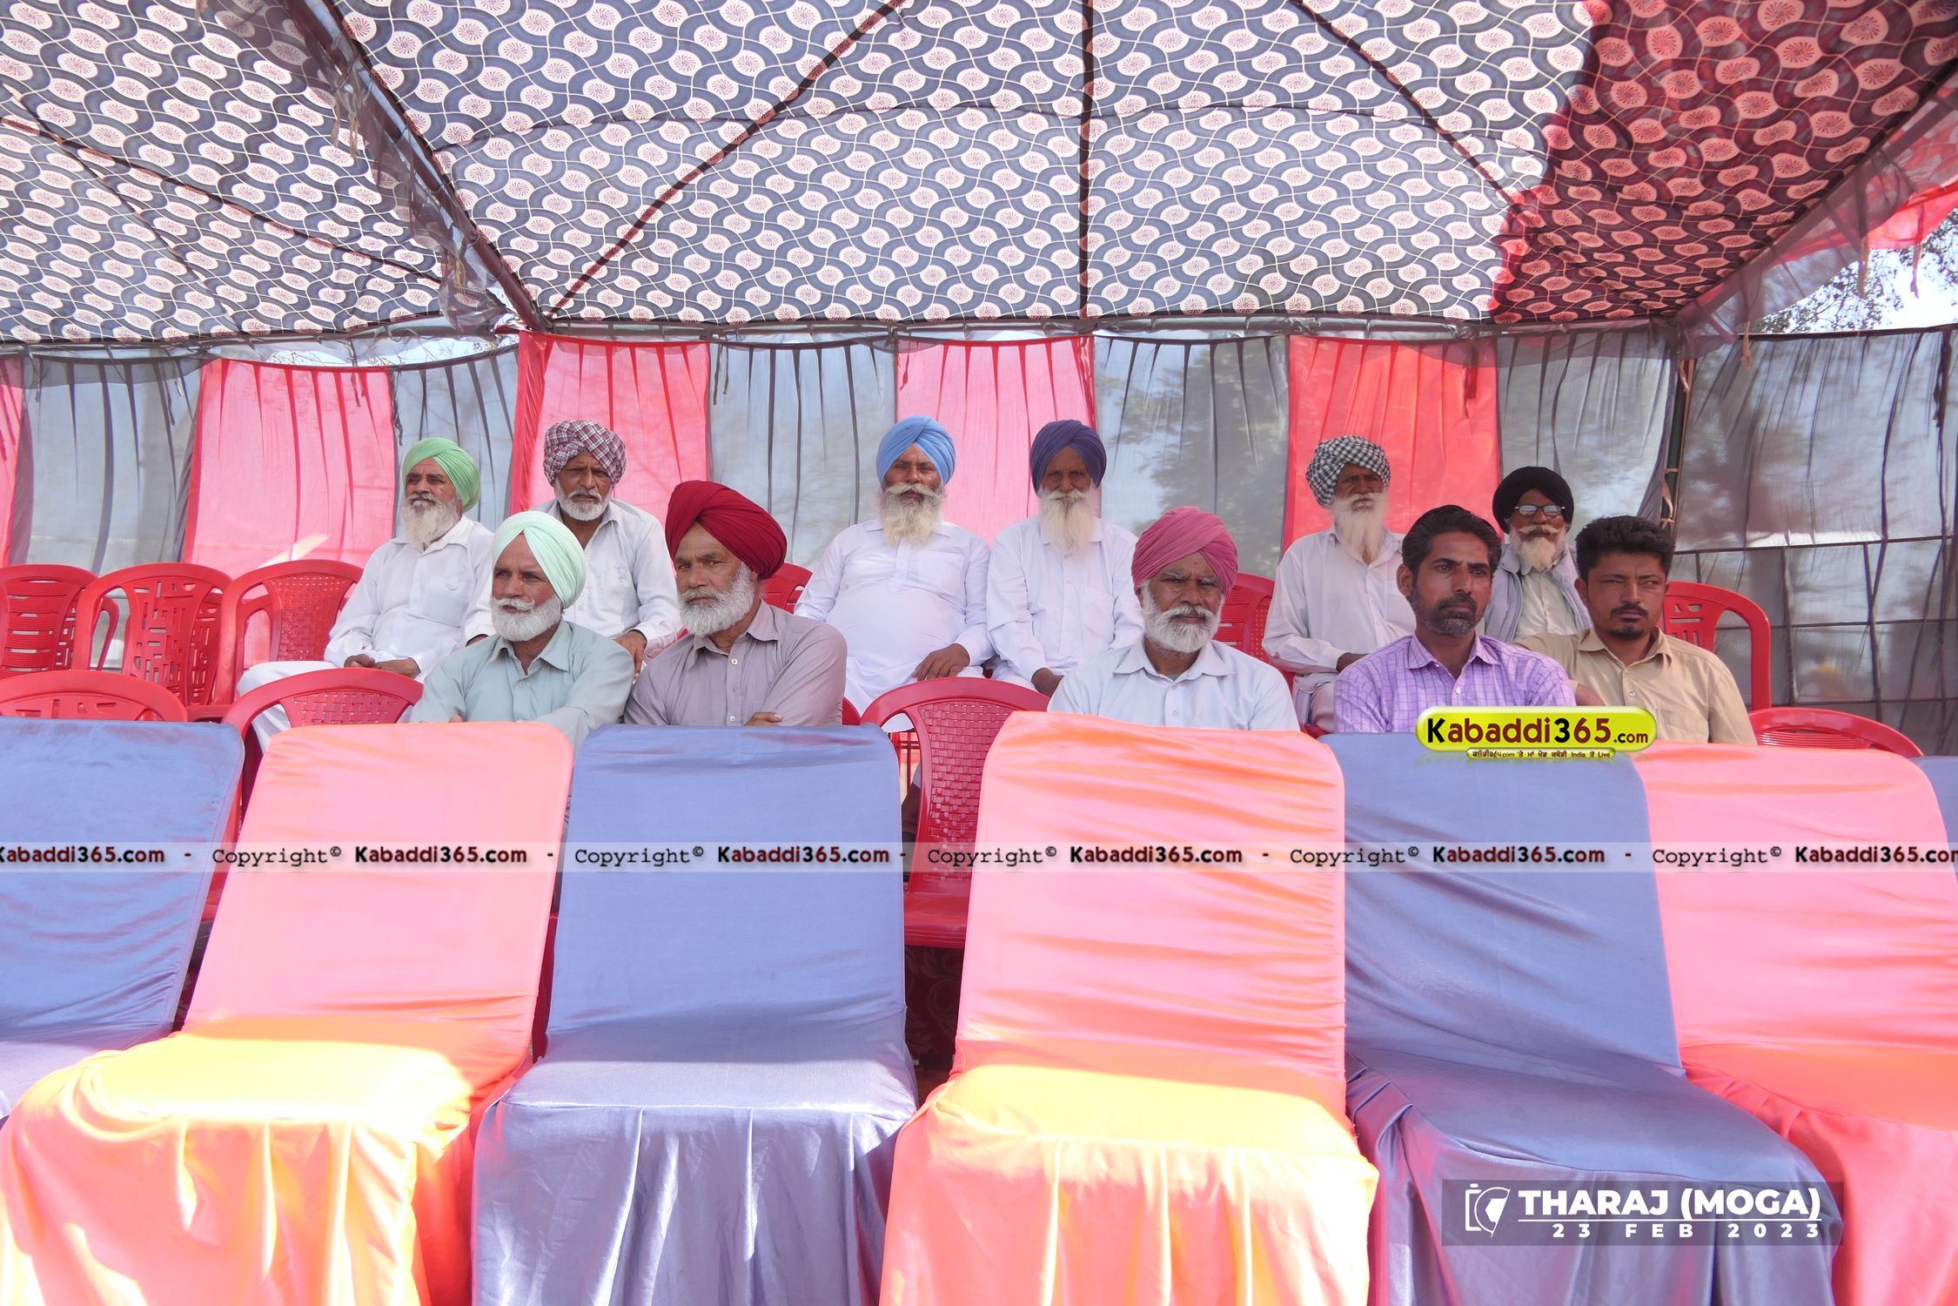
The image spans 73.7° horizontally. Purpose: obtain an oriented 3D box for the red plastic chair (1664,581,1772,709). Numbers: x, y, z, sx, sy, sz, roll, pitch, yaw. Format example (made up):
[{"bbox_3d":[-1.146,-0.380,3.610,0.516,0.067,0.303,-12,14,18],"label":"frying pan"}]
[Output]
[{"bbox_3d":[1.990,0.238,3.430,0.460,0.875,0.530,1,-1,3],"label":"red plastic chair"}]

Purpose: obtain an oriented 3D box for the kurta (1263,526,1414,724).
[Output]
[{"bbox_3d":[1.020,-0.043,3.430,0.530,0.630,0.520,1,-1,2],"label":"kurta"}]

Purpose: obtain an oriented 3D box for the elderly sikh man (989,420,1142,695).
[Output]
[{"bbox_3d":[0.245,-0.045,3.490,0.490,1.270,0.730,0,-3,1],"label":"elderly sikh man"}]

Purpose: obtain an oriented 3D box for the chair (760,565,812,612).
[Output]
[{"bbox_3d":[-0.670,0.155,3.660,0.470,0.860,0.530,0,-3,0],"label":"chair"}]

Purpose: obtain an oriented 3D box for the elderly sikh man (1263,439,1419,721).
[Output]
[{"bbox_3d":[1.030,-0.022,3.500,0.520,1.240,0.730,0,-3,0],"label":"elderly sikh man"}]

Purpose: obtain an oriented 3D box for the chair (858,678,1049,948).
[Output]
[{"bbox_3d":[-0.020,0.465,2.450,0.550,0.840,0.570,0,0,3],"label":"chair"}]

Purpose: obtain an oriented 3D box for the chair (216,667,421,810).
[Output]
[{"bbox_3d":[-1.320,0.444,2.490,0.470,0.860,0.530,1,-3,-3],"label":"chair"}]

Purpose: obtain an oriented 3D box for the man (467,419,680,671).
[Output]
[{"bbox_3d":[-1.050,-0.003,3.370,0.580,1.270,0.780,1,-1,-5],"label":"man"}]

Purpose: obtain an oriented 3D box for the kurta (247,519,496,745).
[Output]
[{"bbox_3d":[-1.590,0.030,3.520,0.560,0.860,0.660,0,-3,8],"label":"kurta"}]

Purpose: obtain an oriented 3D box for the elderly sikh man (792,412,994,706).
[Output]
[{"bbox_3d":[-0.185,-0.001,3.360,0.580,1.290,0.780,1,-1,2],"label":"elderly sikh man"}]

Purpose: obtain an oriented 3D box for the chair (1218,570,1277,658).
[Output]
[{"bbox_3d":[0.720,0.170,3.660,0.470,0.860,0.530,0,-3,0],"label":"chair"}]

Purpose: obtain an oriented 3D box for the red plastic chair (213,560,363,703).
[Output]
[{"bbox_3d":[-1.985,0.145,3.660,0.470,0.860,0.530,1,-3,-3],"label":"red plastic chair"}]

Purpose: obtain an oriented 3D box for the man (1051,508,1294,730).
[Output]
[{"bbox_3d":[0.375,0.327,2.450,0.540,1.230,0.800,1,-1,5],"label":"man"}]

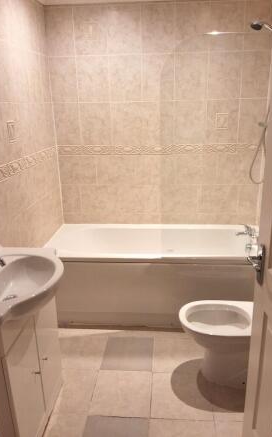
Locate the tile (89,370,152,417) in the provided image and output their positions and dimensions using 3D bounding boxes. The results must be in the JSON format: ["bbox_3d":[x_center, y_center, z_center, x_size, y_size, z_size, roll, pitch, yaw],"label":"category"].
[{"bbox_3d":[-0.074,1.000,2.024,0.327,0.012,0.347,0,17,4],"label":"tile"}]

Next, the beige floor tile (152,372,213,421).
[{"bbox_3d":[0.261,1.026,2.052,0.337,0.012,0.337,0,19,5],"label":"beige floor tile"}]

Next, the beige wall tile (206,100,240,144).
[{"bbox_3d":[0.675,-0.753,2.755,0.250,0.334,0.012,0,18,6],"label":"beige wall tile"}]

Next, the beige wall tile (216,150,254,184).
[{"bbox_3d":[0.823,-0.400,2.854,0.332,0.254,0.012,0,18,6],"label":"beige wall tile"}]

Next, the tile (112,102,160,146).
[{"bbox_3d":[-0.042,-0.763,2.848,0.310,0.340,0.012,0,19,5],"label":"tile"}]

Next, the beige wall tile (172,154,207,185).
[{"bbox_3d":[0.483,-0.402,2.887,0.315,0.254,0.012,0,18,6],"label":"beige wall tile"}]

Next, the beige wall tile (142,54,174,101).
[{"bbox_3d":[0.174,-1.088,2.735,0.253,0.340,0.012,0,17,4],"label":"beige wall tile"}]

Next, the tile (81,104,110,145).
[{"bbox_3d":[-0.320,-0.758,2.852,0.250,0.334,0.012,0,18,6],"label":"tile"}]

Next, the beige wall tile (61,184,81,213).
[{"bbox_3d":[-0.559,-0.165,3.092,0.172,0.258,0.012,0,19,5],"label":"beige wall tile"}]

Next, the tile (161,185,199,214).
[{"bbox_3d":[0.356,-0.161,2.977,0.332,0.254,0.012,0,18,6],"label":"tile"}]

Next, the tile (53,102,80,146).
[{"bbox_3d":[-0.555,-0.764,2.890,0.214,0.340,0.012,0,17,4],"label":"tile"}]

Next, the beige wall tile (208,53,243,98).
[{"bbox_3d":[0.676,-1.084,2.681,0.252,0.340,0.012,0,19,5],"label":"beige wall tile"}]

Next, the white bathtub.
[{"bbox_3d":[0.175,0.441,2.815,1.684,0.587,0.727,0,17,4],"label":"white bathtub"}]

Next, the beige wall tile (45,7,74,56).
[{"bbox_3d":[-0.569,-1.420,2.691,0.214,0.352,0.012,0,17,4],"label":"beige wall tile"}]

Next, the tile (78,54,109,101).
[{"bbox_3d":[-0.328,-1.076,2.751,0.250,0.334,0.012,0,18,6],"label":"tile"}]

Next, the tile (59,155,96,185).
[{"bbox_3d":[-0.491,-0.407,3.004,0.321,0.255,0.012,0,19,5],"label":"tile"}]

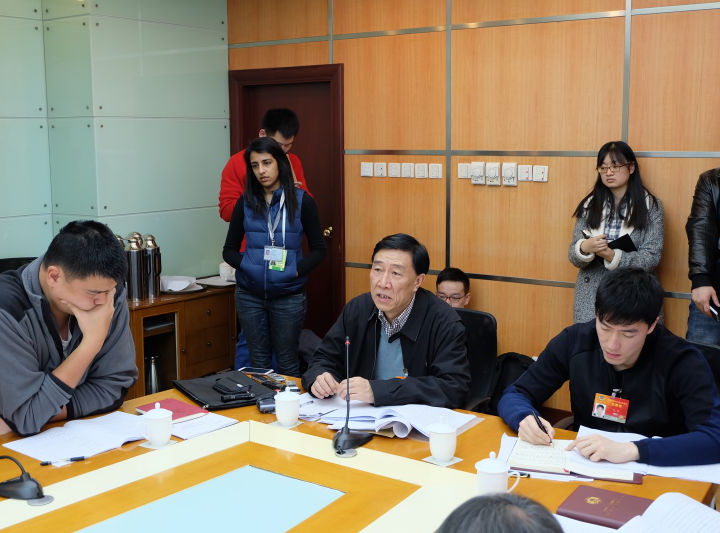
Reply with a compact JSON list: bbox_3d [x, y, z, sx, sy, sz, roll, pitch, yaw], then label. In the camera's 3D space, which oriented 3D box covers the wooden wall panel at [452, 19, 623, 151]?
[{"bbox_3d":[0.967,-0.996,4.965,1.023,0.693,0.030,5,10,34],"label":"wooden wall panel"}]

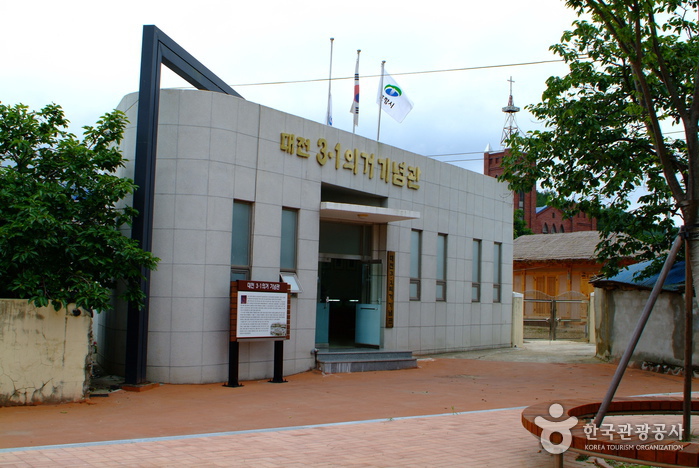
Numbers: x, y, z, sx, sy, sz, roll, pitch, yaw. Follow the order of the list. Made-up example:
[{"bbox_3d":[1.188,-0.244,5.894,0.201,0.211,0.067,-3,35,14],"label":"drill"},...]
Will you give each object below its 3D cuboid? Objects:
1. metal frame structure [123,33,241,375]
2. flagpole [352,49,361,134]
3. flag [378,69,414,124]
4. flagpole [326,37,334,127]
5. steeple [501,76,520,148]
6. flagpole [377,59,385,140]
[{"bbox_3d":[-2.877,-0.243,16.619,0.230,5.970,6.600,1,-5,10],"label":"metal frame structure"},{"bbox_3d":[0.164,-3.115,18.977,0.090,2.400,0.090,3,-4,0],"label":"flagpole"},{"bbox_3d":[1.113,-3.363,19.972,0.850,1.200,0.300,3,-5,-15],"label":"flag"},{"bbox_3d":[-0.449,-3.165,18.113,0.090,2.400,0.090,0,-6,35],"label":"flagpole"},{"bbox_3d":[15.775,-11.905,80.000,1.800,7.104,1.800,6,-6,-45],"label":"steeple"},{"bbox_3d":[0.773,-3.028,19.833,0.090,2.400,0.090,0,-6,35],"label":"flagpole"}]

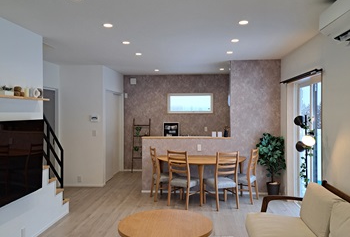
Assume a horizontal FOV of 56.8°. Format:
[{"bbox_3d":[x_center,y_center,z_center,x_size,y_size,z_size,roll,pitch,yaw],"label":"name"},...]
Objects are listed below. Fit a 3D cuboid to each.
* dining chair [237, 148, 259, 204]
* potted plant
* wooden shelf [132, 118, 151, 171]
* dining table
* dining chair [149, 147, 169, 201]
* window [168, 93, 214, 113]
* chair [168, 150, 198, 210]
[{"bbox_3d":[1.131,0.930,5.375,0.480,0.860,0.430,1,1,30],"label":"dining chair"},{"bbox_3d":[1.664,0.803,5.500,0.520,1.110,0.470,0,1,5],"label":"potted plant"},{"bbox_3d":[-0.799,0.663,7.923,0.440,1.300,0.300,0,1,5],"label":"wooden shelf"},{"bbox_3d":[0.452,1.015,5.401,1.540,0.690,0.860,0,1,5],"label":"dining table"},{"bbox_3d":[-0.161,0.929,5.473,0.480,0.860,0.430,0,1,-16],"label":"dining chair"},{"bbox_3d":[0.394,-0.374,8.019,1.130,0.490,0.100,0,1,5],"label":"window"},{"bbox_3d":[0.159,0.935,5.110,0.430,0.860,0.480,1,1,35],"label":"chair"}]

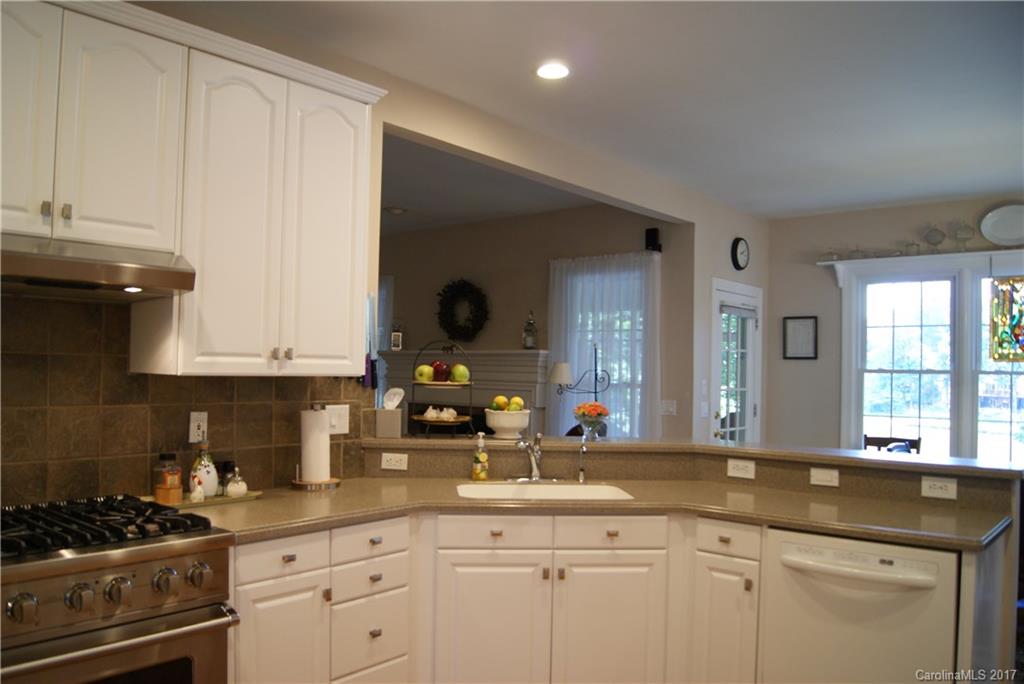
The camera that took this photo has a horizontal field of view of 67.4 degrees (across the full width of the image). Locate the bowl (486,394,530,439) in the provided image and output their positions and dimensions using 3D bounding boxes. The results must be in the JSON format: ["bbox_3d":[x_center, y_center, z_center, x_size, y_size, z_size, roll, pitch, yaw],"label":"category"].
[{"bbox_3d":[-0.022,0.363,3.700,0.213,0.205,0.213,1,-2,0],"label":"bowl"}]

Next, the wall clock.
[{"bbox_3d":[1.883,-0.719,6.313,0.042,0.265,0.265,-1,-3,42],"label":"wall clock"}]

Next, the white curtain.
[{"bbox_3d":[0.715,0.467,6.179,1.040,2.325,0.100,-1,-3,42],"label":"white curtain"}]

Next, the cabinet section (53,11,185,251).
[{"bbox_3d":[-1.287,-0.614,2.418,0.315,0.659,0.365,0,-2,41],"label":"cabinet section"}]

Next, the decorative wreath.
[{"bbox_3d":[-0.465,-0.292,7.282,0.590,0.590,0.100,-1,-3,42],"label":"decorative wreath"}]

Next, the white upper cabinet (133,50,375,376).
[{"bbox_3d":[-0.948,-0.429,2.907,0.325,1.104,0.755,-1,-3,42],"label":"white upper cabinet"}]

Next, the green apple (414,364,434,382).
[{"bbox_3d":[-0.414,0.151,3.660,0.086,0.084,0.086,1,-2,0],"label":"green apple"}]

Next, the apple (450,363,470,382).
[{"bbox_3d":[-0.245,0.150,3.670,0.086,0.084,0.086,1,-2,-3],"label":"apple"}]

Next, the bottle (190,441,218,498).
[{"bbox_3d":[-1.126,0.456,2.812,0.094,0.222,0.094,2,-3,-30],"label":"bottle"}]

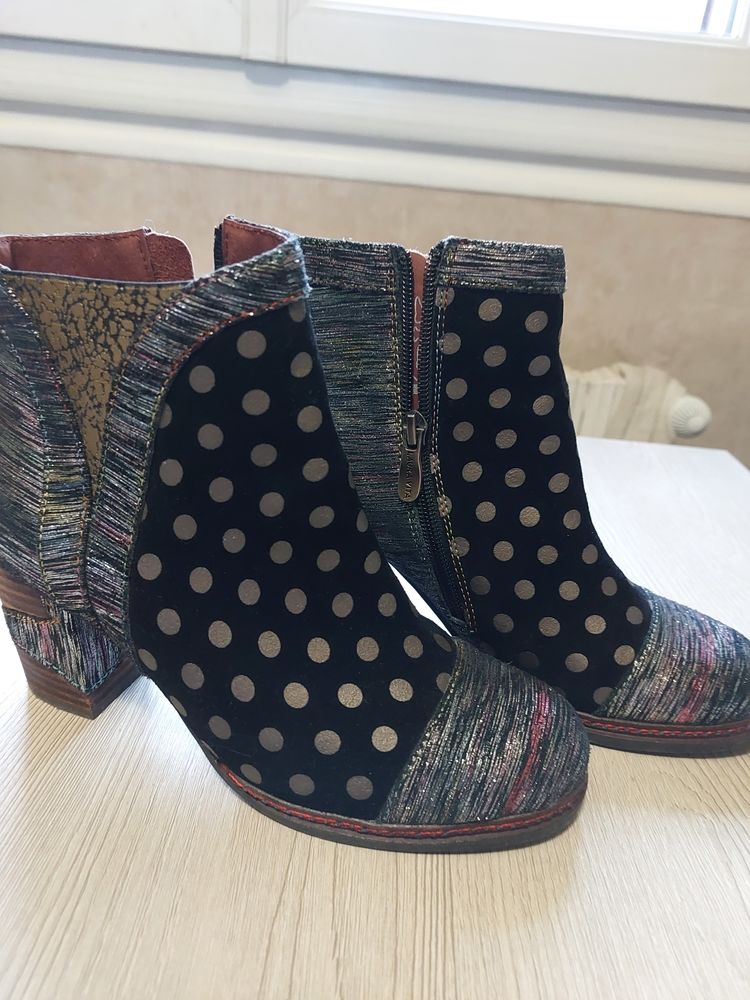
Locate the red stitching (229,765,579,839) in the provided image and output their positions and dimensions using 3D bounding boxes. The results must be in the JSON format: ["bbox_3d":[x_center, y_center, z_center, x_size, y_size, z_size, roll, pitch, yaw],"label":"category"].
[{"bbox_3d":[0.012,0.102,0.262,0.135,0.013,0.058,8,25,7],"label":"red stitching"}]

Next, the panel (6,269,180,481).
[{"bbox_3d":[-0.080,-0.032,0.210,0.055,0.070,0.014,10,25,10],"label":"panel"}]

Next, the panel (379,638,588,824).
[{"bbox_3d":[0.046,0.081,0.256,0.075,0.050,0.078,8,25,7],"label":"panel"}]

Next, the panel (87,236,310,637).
[{"bbox_3d":[-0.064,-0.012,0.229,0.072,0.142,0.036,7,25,3],"label":"panel"}]

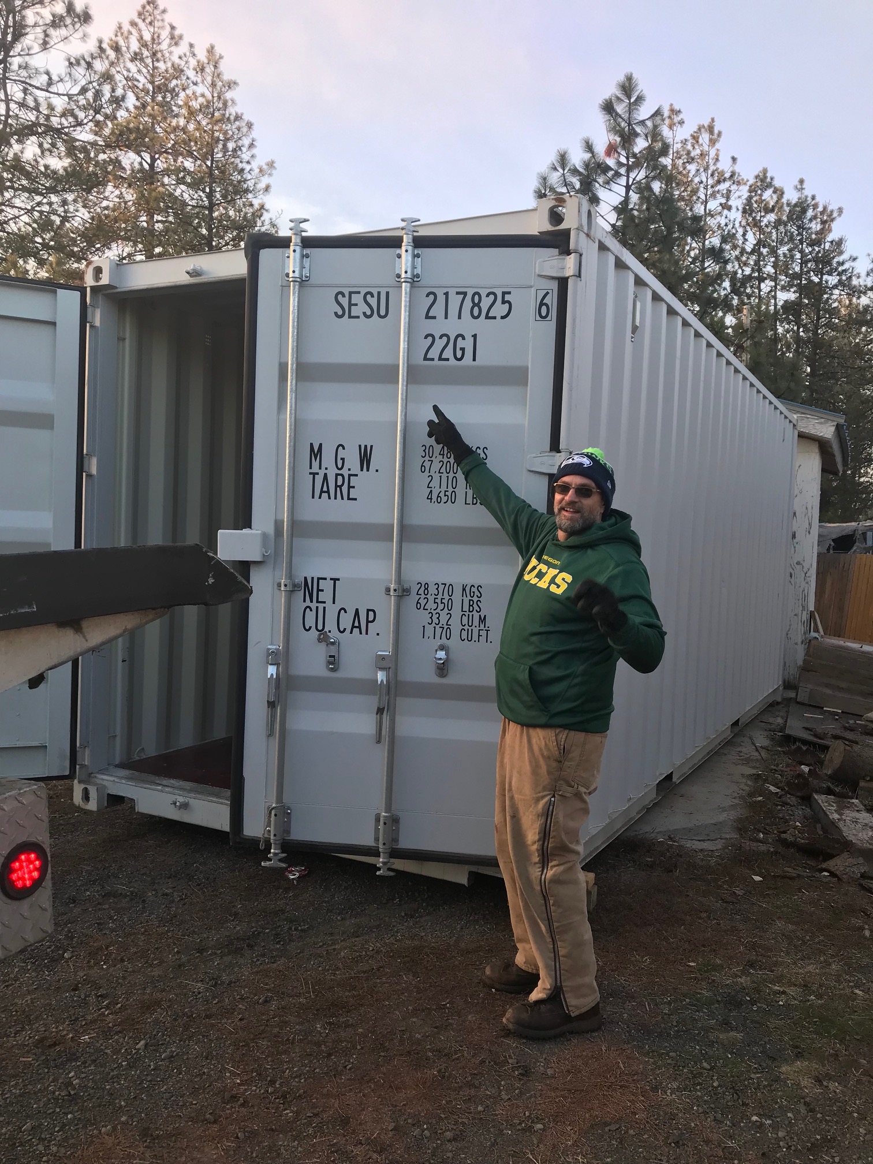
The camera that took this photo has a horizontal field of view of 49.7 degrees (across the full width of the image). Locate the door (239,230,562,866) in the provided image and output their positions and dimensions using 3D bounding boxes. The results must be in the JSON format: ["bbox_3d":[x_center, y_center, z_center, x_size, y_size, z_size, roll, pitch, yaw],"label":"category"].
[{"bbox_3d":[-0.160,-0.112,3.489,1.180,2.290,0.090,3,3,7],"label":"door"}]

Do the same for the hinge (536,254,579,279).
[{"bbox_3d":[0.433,-1.125,3.358,0.160,0.085,0.050,3,3,7],"label":"hinge"}]

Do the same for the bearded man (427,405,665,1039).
[{"bbox_3d":[0.360,0.405,3.070,0.500,1.970,0.780,1,3,-32],"label":"bearded man"}]

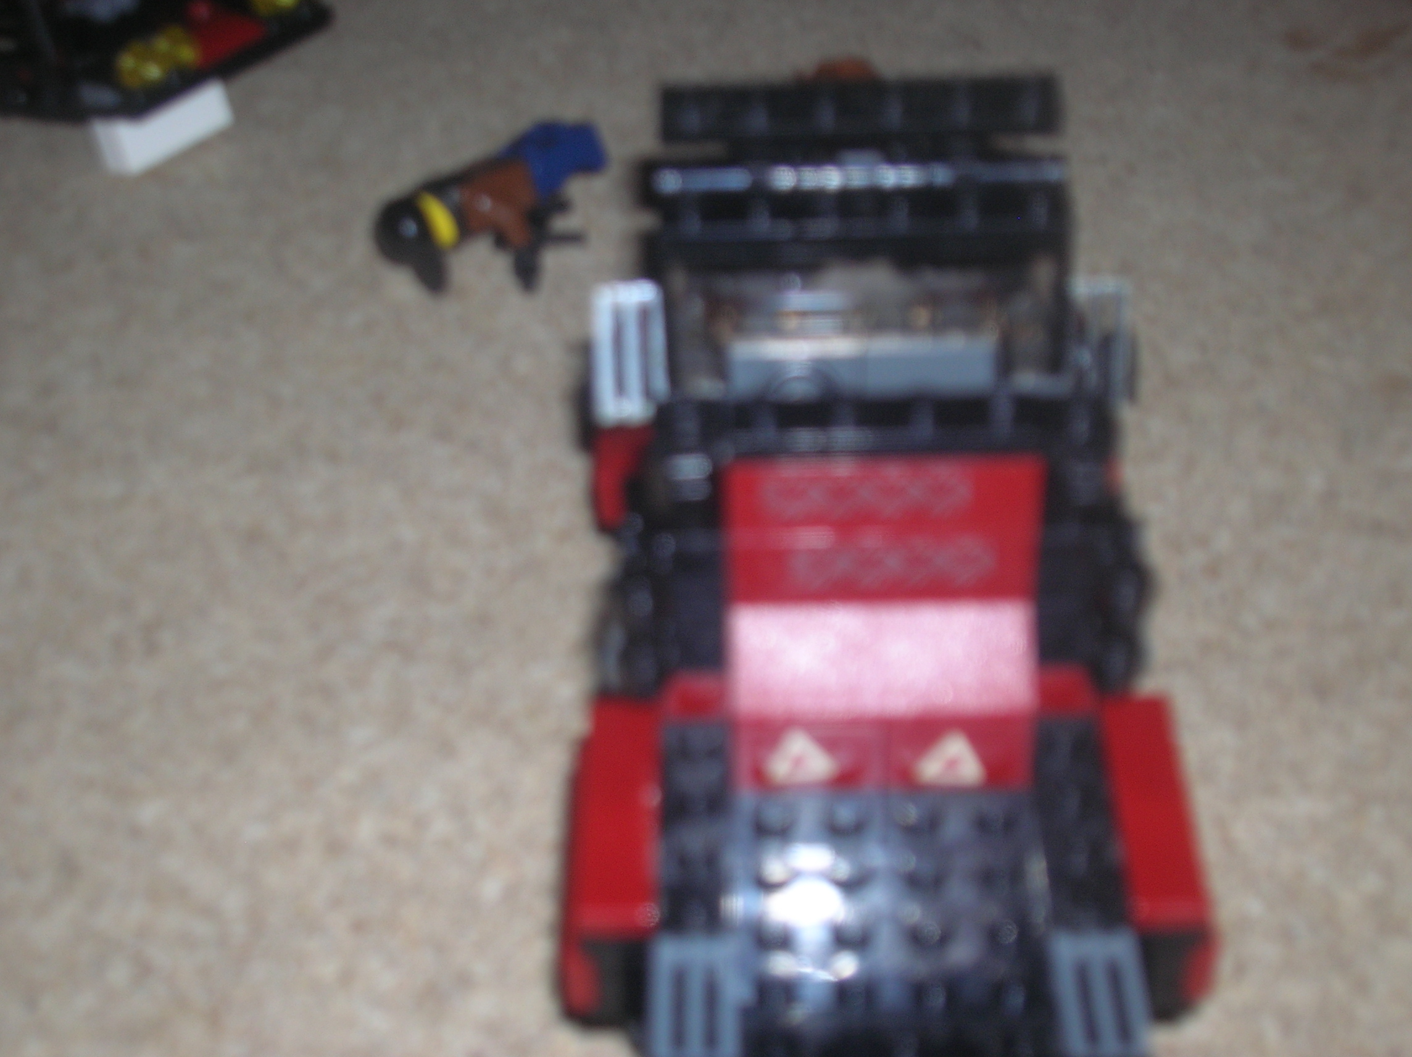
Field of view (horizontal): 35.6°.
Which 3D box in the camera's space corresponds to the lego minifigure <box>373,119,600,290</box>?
[{"bbox_3d":[-0.035,-0.052,0.363,0.040,0.020,0.016,-21,7,-13],"label":"lego minifigure"}]

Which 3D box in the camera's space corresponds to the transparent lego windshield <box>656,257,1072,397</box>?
[{"bbox_3d":[0.018,-0.022,0.249,0.045,0.011,0.021,-1,40,1],"label":"transparent lego windshield"}]

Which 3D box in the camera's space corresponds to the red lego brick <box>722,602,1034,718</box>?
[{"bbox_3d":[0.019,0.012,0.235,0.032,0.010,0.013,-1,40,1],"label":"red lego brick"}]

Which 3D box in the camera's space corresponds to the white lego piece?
[{"bbox_3d":[-0.097,-0.075,0.396,0.008,0.012,0.022,29,50,32],"label":"white lego piece"}]

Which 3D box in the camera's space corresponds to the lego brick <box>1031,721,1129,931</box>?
[{"bbox_3d":[0.039,0.031,0.235,0.008,0.007,0.031,-1,40,1],"label":"lego brick"}]

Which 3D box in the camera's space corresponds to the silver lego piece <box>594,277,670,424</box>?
[{"bbox_3d":[-0.009,-0.019,0.245,0.008,0.007,0.016,-1,40,1],"label":"silver lego piece"}]

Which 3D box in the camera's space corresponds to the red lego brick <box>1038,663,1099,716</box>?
[{"bbox_3d":[0.040,0.018,0.243,0.008,0.005,0.007,-1,40,1],"label":"red lego brick"}]

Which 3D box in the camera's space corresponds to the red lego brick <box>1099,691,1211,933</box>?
[{"bbox_3d":[0.048,0.030,0.235,0.008,0.005,0.031,-1,40,1],"label":"red lego brick"}]

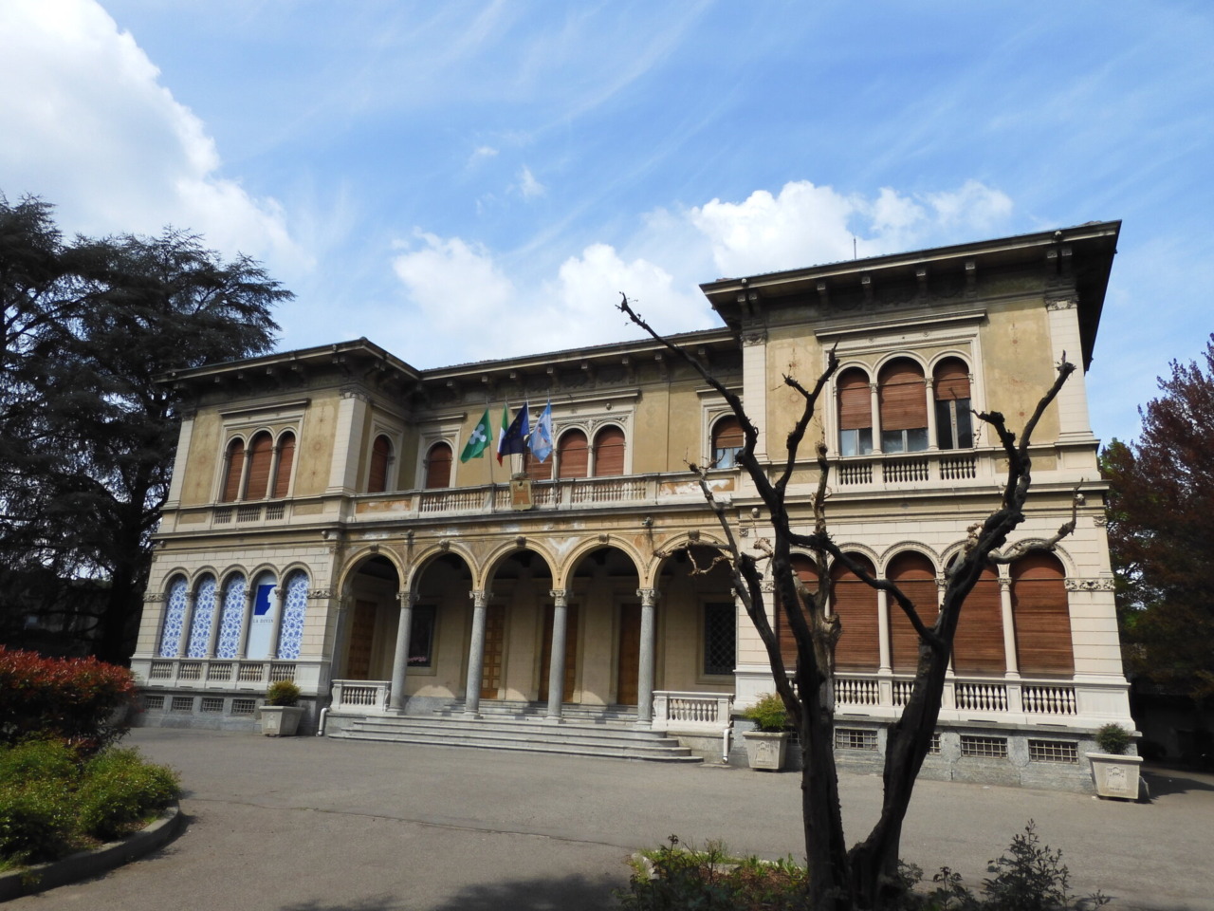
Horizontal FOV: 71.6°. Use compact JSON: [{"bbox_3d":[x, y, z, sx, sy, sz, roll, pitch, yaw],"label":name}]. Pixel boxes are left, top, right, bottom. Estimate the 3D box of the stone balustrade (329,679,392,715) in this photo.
[{"bbox_3d":[-6.814,6.782,23.714,2.050,0.820,0.320,-5,-17,23],"label":"stone balustrade"}]

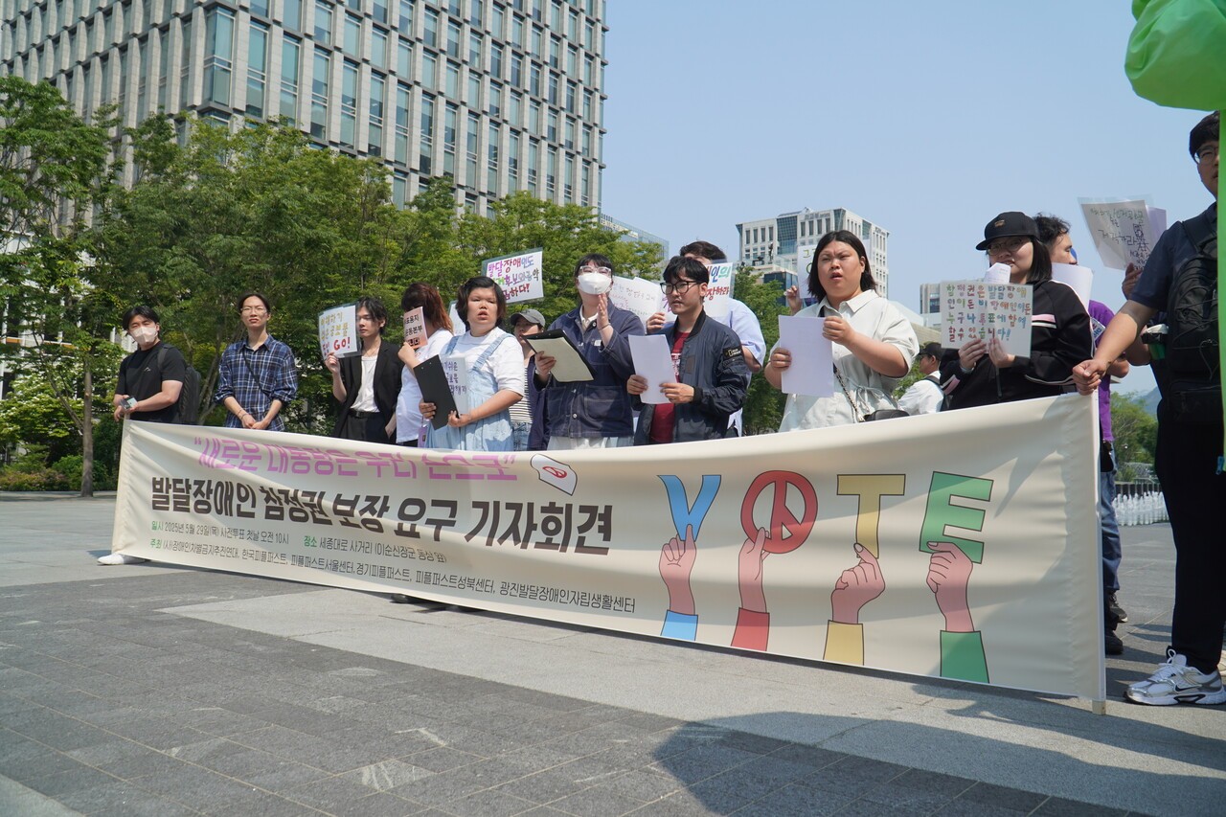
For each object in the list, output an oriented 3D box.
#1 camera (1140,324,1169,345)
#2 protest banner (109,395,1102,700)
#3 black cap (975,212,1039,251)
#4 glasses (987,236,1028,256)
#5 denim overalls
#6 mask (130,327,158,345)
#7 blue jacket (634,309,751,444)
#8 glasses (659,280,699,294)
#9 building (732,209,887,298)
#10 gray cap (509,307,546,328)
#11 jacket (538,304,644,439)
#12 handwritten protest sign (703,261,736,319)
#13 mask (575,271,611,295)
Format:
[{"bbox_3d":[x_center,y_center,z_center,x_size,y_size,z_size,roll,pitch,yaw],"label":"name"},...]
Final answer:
[{"bbox_3d":[1.885,-0.257,3.200,0.110,0.075,0.070,-2,-4,37],"label":"camera"},{"bbox_3d":[-0.955,0.468,4.500,6.000,0.910,0.130,-2,-4,36],"label":"protest banner"},{"bbox_3d":[1.369,-0.617,3.200,0.270,0.150,0.190,4,-4,-43],"label":"black cap"},{"bbox_3d":[1.392,-0.552,3.197,0.140,0.047,0.140,4,-4,-43],"label":"glasses"},{"bbox_3d":[-0.703,0.152,4.524,0.480,1.030,0.360,-1,-3,27],"label":"denim overalls"},{"bbox_3d":[-3.184,-0.495,6.250,0.150,0.130,0.100,1,-3,-6],"label":"mask"},{"bbox_3d":[0.344,-0.104,4.000,0.490,0.650,0.340,-1,-4,34],"label":"blue jacket"},{"bbox_3d":[0.287,-0.526,3.960,0.145,0.050,0.145,-1,2,35],"label":"glasses"},{"bbox_3d":[71.093,-22.835,326.711,41.000,82.700,41.000,-1,-4,39],"label":"building"},{"bbox_3d":[-0.530,-0.566,5.750,0.180,0.150,0.260,-1,-3,34],"label":"gray cap"},{"bbox_3d":[-0.101,-0.175,4.300,0.500,0.640,0.360,0,-3,20],"label":"jacket"},{"bbox_3d":[0.403,-0.558,4.320,0.390,0.275,0.020,-1,-7,31],"label":"handwritten protest sign"},{"bbox_3d":[-0.087,-0.573,4.200,0.155,0.105,0.090,1,-3,-3],"label":"mask"}]

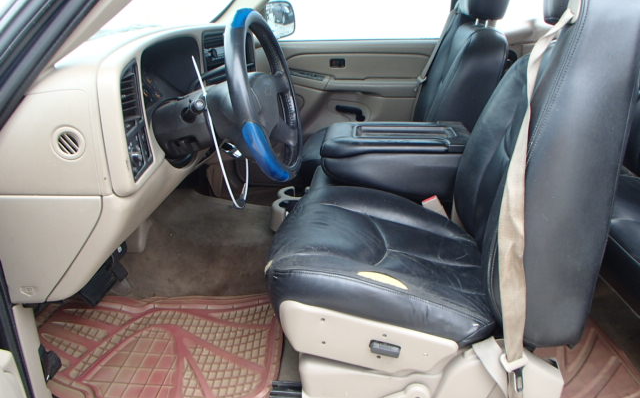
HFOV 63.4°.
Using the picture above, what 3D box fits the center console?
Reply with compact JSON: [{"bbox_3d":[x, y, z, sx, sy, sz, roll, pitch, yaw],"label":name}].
[{"bbox_3d":[0.230,-0.112,1.536,0.430,0.165,0.275,2,26,8],"label":"center console"}]

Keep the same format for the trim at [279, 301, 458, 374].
[{"bbox_3d":[0.087,0.279,1.040,0.356,0.120,0.045,13,27,2],"label":"trim"}]

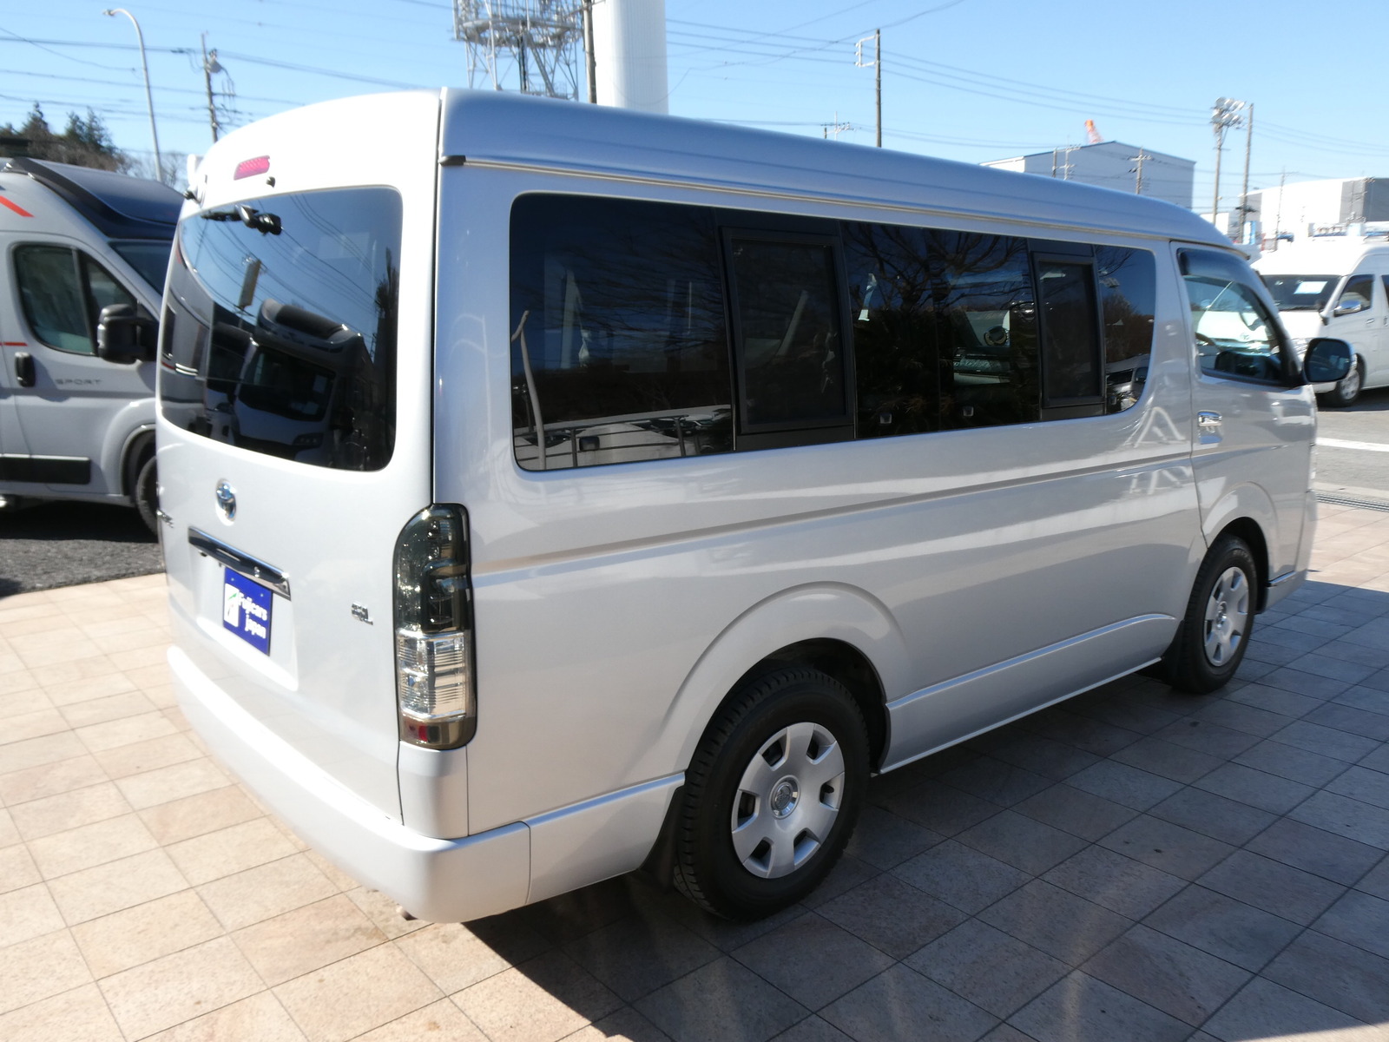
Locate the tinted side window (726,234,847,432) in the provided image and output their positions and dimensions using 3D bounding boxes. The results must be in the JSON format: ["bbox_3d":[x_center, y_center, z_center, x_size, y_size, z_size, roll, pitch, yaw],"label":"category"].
[{"bbox_3d":[0.233,-0.450,2.511,0.371,0.460,0.030,-9,5,-40],"label":"tinted side window"}]

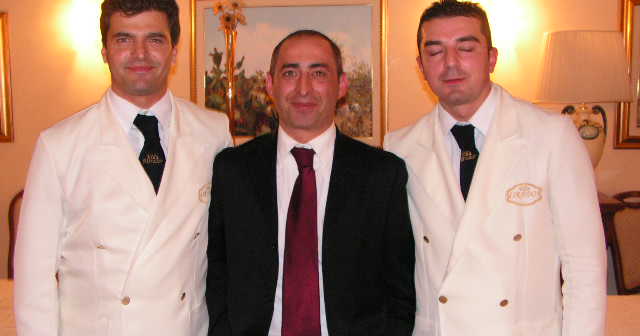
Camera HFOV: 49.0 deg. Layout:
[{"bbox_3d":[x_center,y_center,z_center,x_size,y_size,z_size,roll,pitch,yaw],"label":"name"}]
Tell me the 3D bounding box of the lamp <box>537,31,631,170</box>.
[{"bbox_3d":[1.395,-0.280,3.720,0.530,0.880,0.530,1,6,6],"label":"lamp"}]

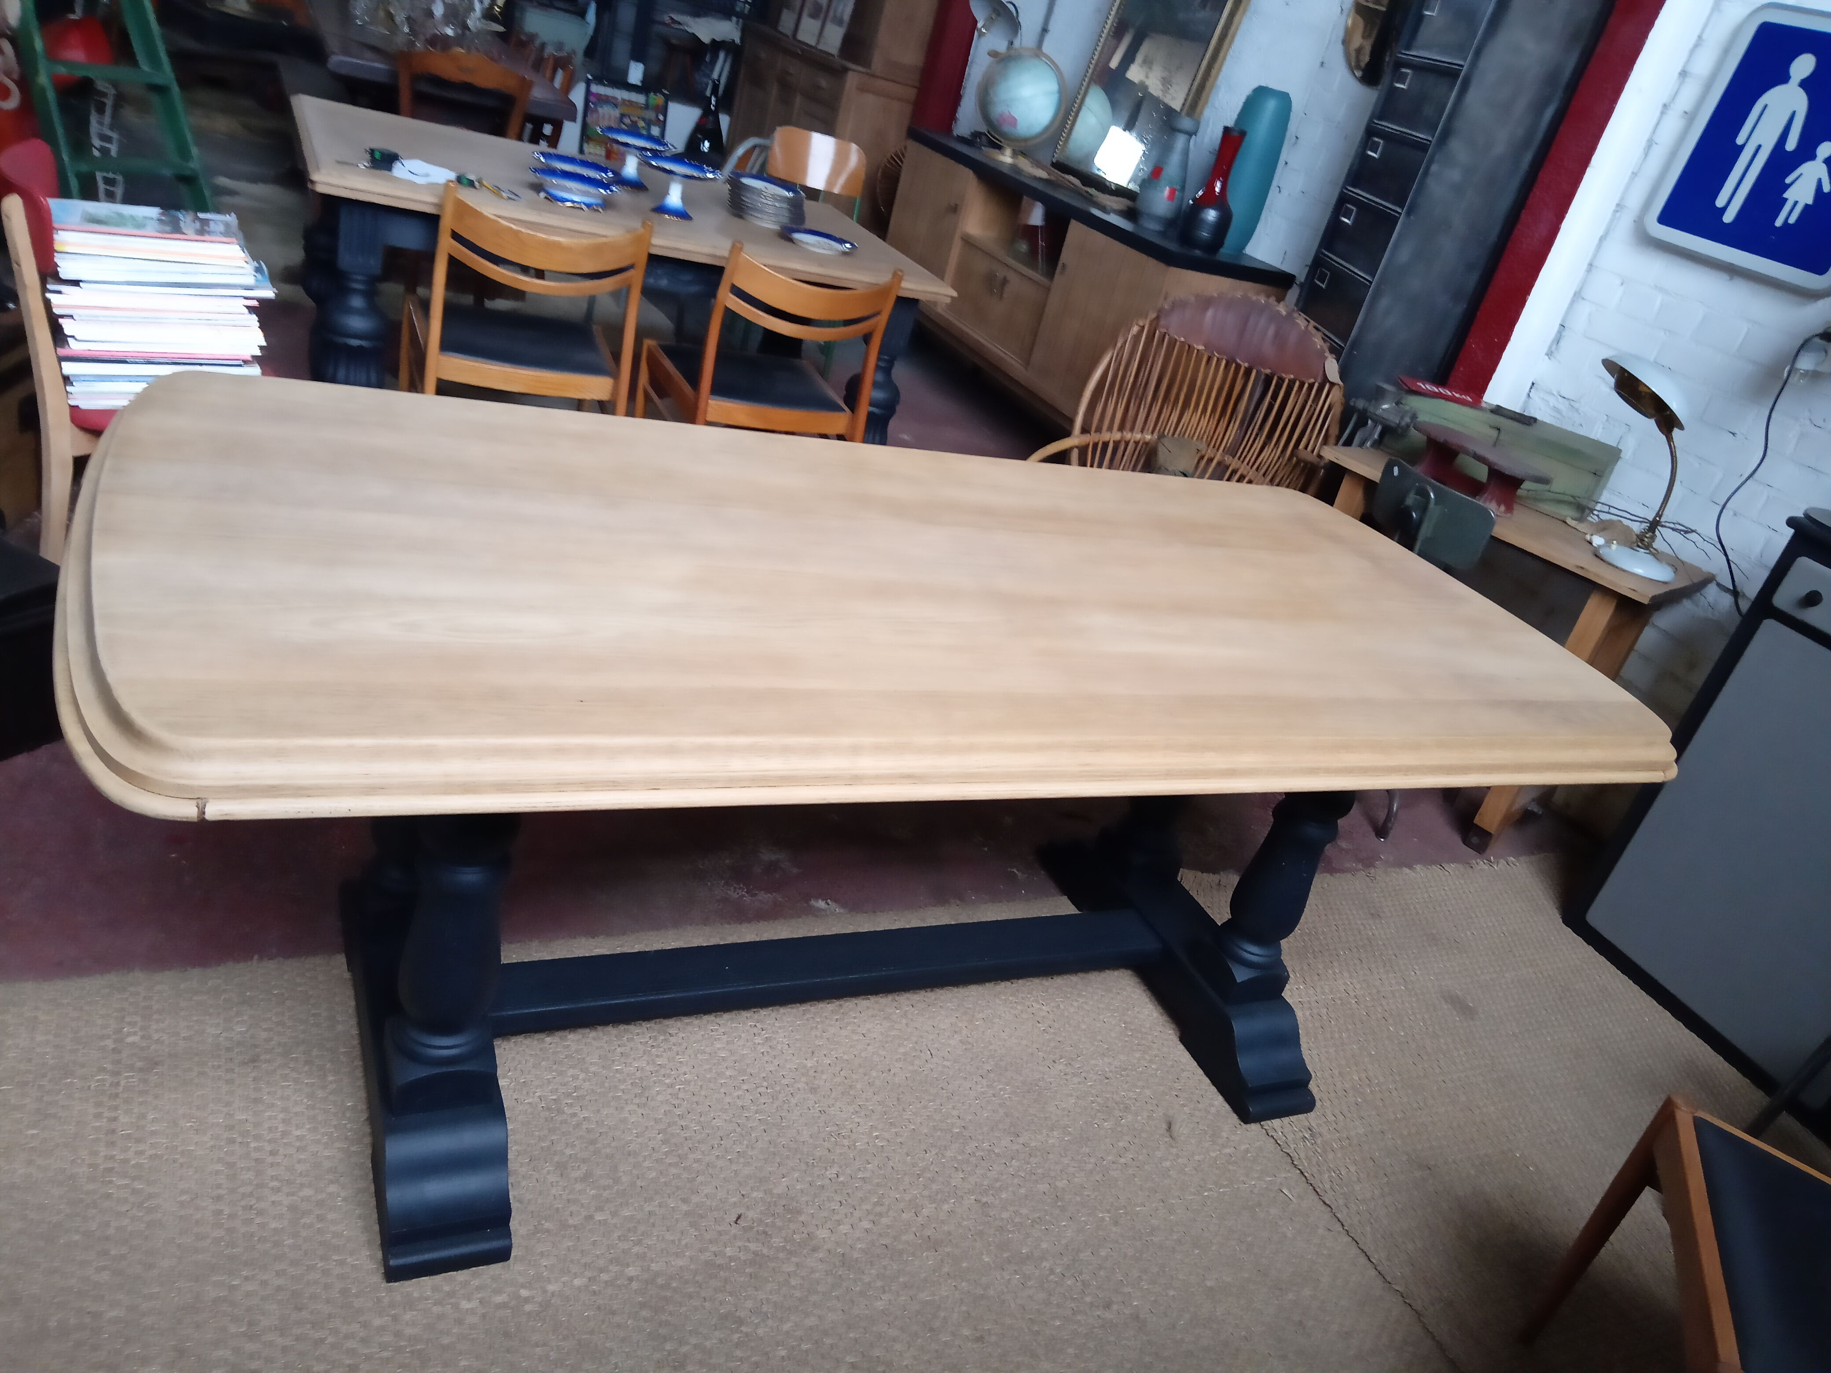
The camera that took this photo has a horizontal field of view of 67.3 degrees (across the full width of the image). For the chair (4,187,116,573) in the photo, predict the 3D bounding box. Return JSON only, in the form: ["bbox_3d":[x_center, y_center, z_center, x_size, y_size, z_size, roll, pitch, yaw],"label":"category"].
[{"bbox_3d":[-1.359,-0.477,2.488,0.510,0.810,0.460,0,30,-29],"label":"chair"}]

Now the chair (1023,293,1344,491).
[{"bbox_3d":[0.661,-0.510,3.579,0.680,0.930,0.700,18,26,4],"label":"chair"}]

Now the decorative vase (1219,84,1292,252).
[{"bbox_3d":[1.301,-1.935,5.189,0.205,0.570,0.205,1,30,-28],"label":"decorative vase"}]

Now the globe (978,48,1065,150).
[{"bbox_3d":[0.477,-2.628,6.225,0.350,0.450,0.340,13,26,-7],"label":"globe"}]

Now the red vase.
[{"bbox_3d":[1.135,-1.824,5.053,0.183,0.415,0.183,1,30,-28],"label":"red vase"}]

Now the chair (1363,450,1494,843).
[{"bbox_3d":[1.171,-0.112,3.235,0.480,0.800,0.410,-6,33,-37],"label":"chair"}]

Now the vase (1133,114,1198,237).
[{"bbox_3d":[0.985,-1.973,5.272,0.178,0.405,0.178,1,30,-28],"label":"vase"}]

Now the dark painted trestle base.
[{"bbox_3d":[-0.027,0.191,2.025,1.430,0.730,0.727,1,30,-28],"label":"dark painted trestle base"}]

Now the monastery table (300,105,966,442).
[{"bbox_3d":[-0.852,-0.932,3.716,1.530,0.780,1.000,1,30,-28],"label":"monastery table"}]

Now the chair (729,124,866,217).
[{"bbox_3d":[-0.492,-1.835,5.678,0.430,0.810,0.480,12,26,-9],"label":"chair"}]

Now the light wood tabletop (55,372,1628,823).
[{"bbox_3d":[0.071,-0.146,1.855,2.069,0.050,0.965,1,30,-28],"label":"light wood tabletop"}]

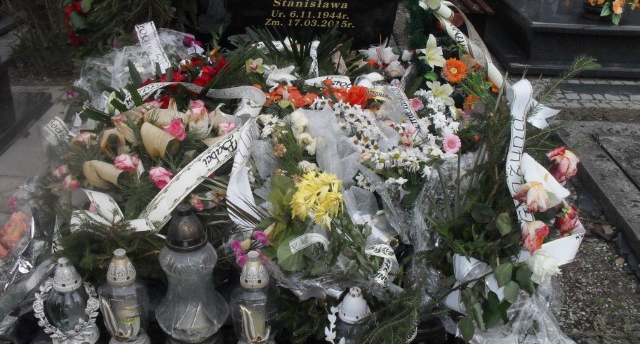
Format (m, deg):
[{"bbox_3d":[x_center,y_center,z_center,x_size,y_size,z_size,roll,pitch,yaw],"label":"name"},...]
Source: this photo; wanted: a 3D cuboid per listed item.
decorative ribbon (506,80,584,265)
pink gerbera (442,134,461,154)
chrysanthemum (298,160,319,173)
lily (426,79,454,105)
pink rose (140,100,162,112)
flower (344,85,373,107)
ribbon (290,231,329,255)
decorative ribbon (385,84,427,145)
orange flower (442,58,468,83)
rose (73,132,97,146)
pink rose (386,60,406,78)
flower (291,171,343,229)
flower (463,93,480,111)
[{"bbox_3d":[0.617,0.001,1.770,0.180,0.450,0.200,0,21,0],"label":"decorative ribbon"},{"bbox_3d":[0.390,-0.082,1.920,0.055,0.056,0.028,4,-1,7],"label":"pink gerbera"},{"bbox_3d":[-0.032,-0.012,1.770,0.054,0.040,0.050,0,21,0],"label":"chrysanthemum"},{"bbox_3d":[0.398,-0.259,2.120,0.092,0.085,0.060,-1,-11,-5],"label":"lily"},{"bbox_3d":[-0.560,-0.218,2.150,0.070,0.045,0.058,-5,26,-14],"label":"pink rose"},{"bbox_3d":[0.134,-0.260,2.200,0.098,0.075,0.075,3,25,3],"label":"flower"},{"bbox_3d":[-0.026,0.180,1.630,0.107,0.050,0.050,1,25,-1],"label":"ribbon"},{"bbox_3d":[0.280,-0.192,2.120,0.130,0.160,0.100,0,21,0],"label":"decorative ribbon"},{"bbox_3d":[0.502,-0.376,2.400,0.095,0.085,0.045,2,21,6],"label":"orange flower"},{"bbox_3d":[-0.757,-0.104,2.080,0.066,0.042,0.055,2,21,6],"label":"rose"},{"bbox_3d":[0.286,-0.383,2.420,0.073,0.065,0.065,5,25,6],"label":"pink rose"},{"bbox_3d":[-0.006,0.070,1.640,0.135,0.125,0.120,0,21,0],"label":"flower"},{"bbox_3d":[0.510,-0.237,2.180,0.063,0.062,0.035,1,-6,0],"label":"flower"}]

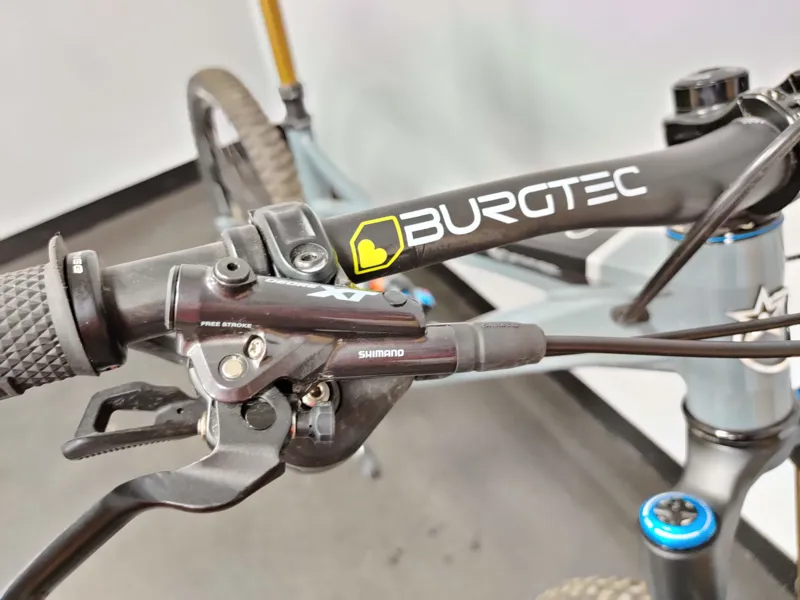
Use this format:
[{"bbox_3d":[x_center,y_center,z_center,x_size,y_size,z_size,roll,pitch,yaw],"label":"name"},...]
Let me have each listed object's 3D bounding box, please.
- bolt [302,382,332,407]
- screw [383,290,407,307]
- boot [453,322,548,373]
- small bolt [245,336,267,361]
[{"bbox_3d":[-0.025,0.029,0.189,0.008,0.006,0.008,2,72,-5],"label":"bolt"},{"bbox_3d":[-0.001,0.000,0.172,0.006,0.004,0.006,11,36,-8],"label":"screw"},{"bbox_3d":[0.029,0.014,0.182,0.028,0.014,0.014,-3,47,-10],"label":"boot"},{"bbox_3d":[-0.038,0.013,0.167,0.006,0.005,0.006,-16,64,34],"label":"small bolt"}]

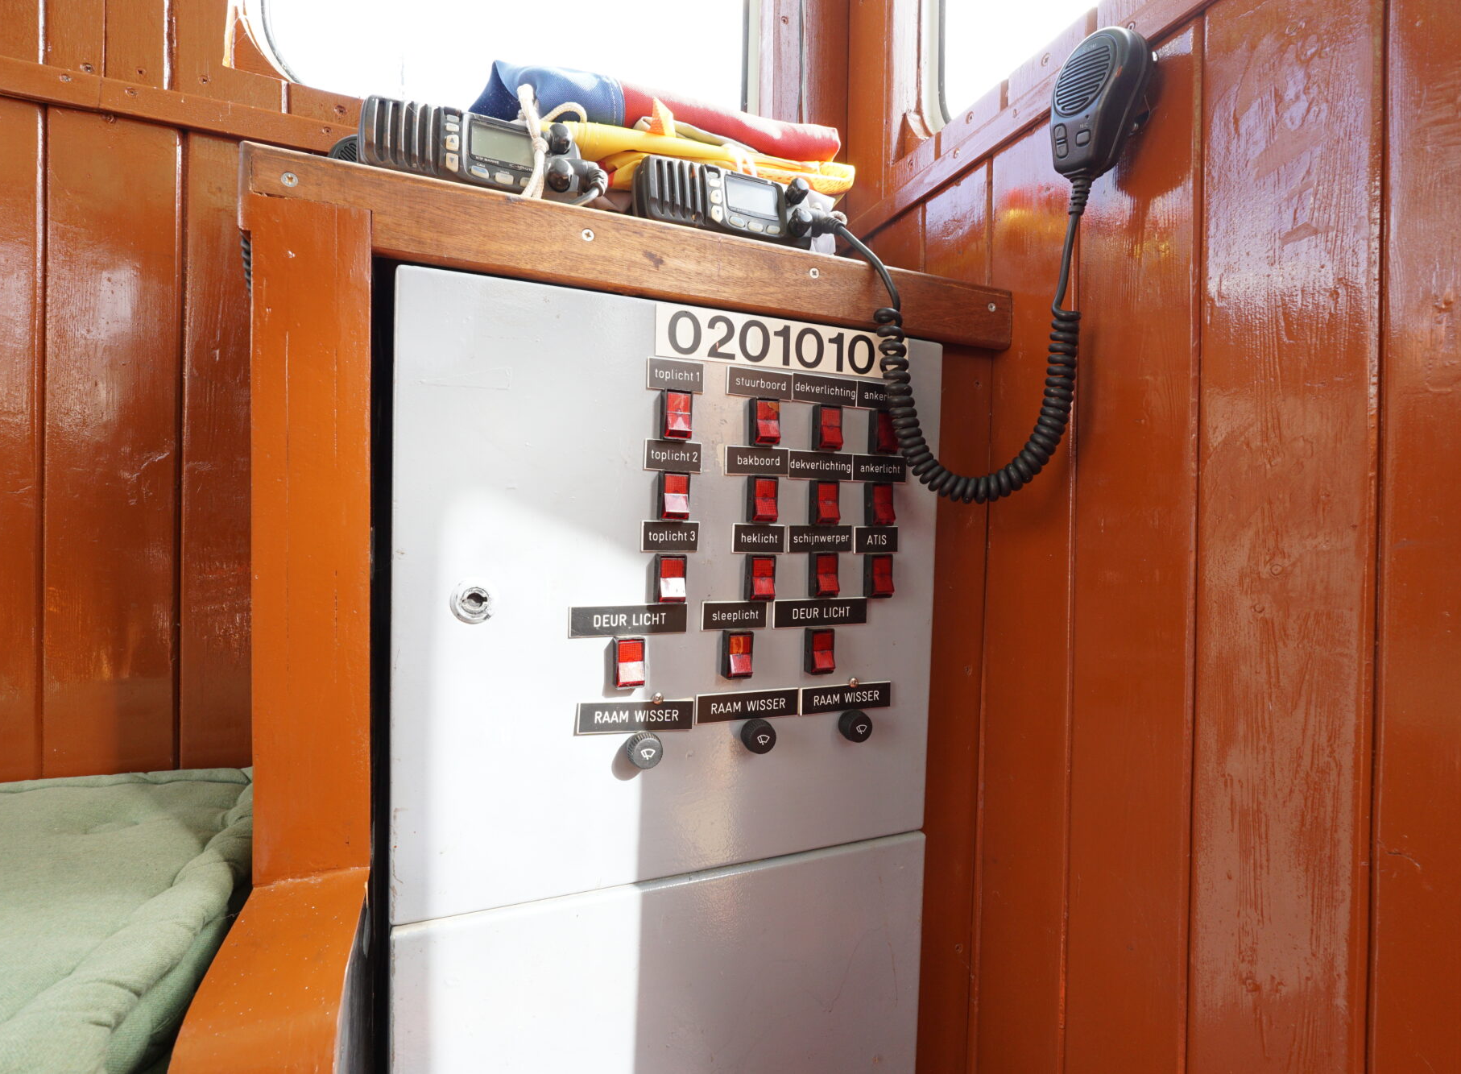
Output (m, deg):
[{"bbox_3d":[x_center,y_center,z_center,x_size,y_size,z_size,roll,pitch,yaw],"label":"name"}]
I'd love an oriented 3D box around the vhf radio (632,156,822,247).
[{"bbox_3d":[-0.022,-0.263,0.606,0.155,0.068,0.138,1,-7,-23],"label":"vhf radio"}]

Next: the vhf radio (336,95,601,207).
[{"bbox_3d":[-0.209,-0.270,0.542,0.157,0.068,0.138,0,-7,-24],"label":"vhf radio"}]

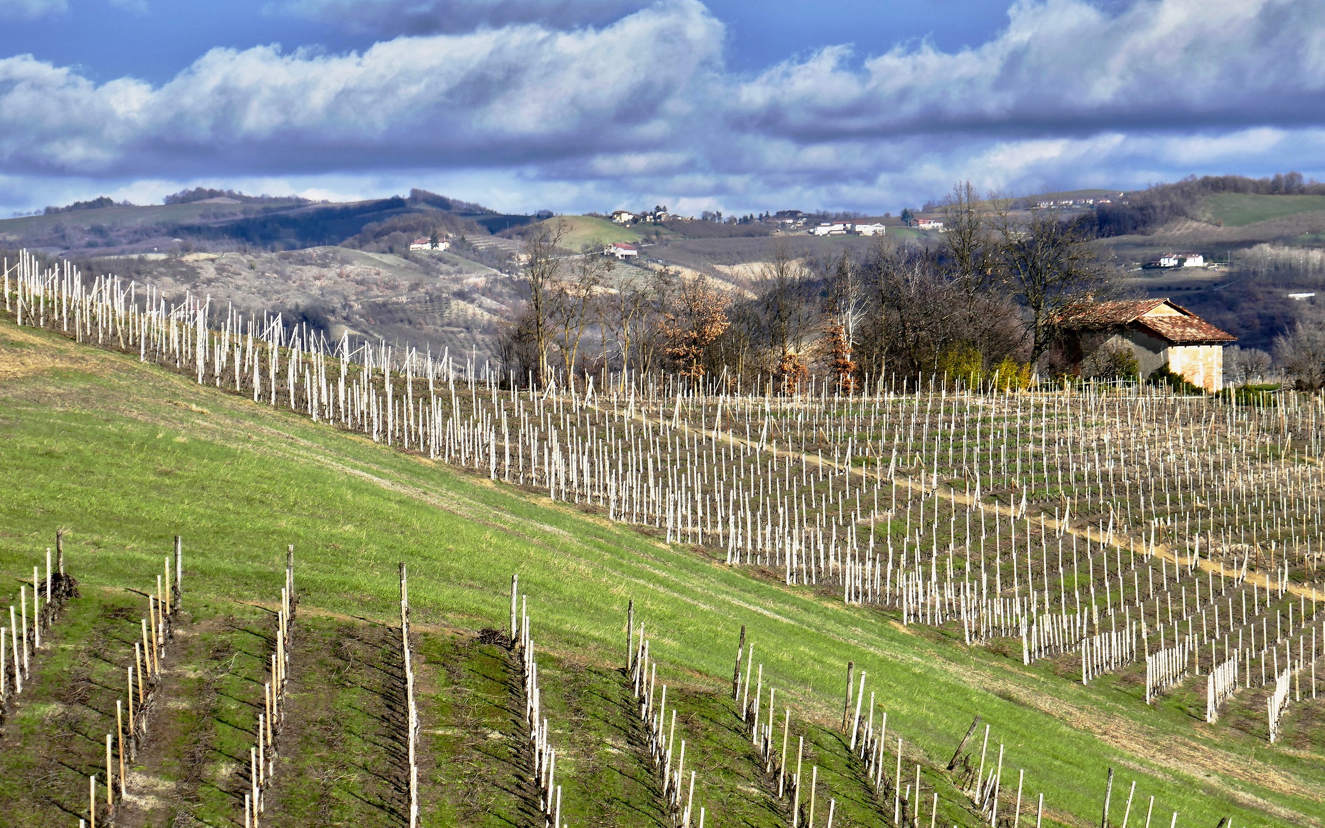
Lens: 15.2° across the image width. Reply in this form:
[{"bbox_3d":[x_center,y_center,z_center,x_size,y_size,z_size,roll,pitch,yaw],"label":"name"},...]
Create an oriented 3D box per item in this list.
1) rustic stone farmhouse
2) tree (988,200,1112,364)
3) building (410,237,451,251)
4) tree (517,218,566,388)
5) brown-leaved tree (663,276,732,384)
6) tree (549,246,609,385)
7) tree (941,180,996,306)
[{"bbox_3d":[34.990,-4.952,360.000,10.600,6.800,7.400,1,2,42],"label":"rustic stone farmhouse"},{"bbox_3d":[27.930,-8.855,357.000,8.930,13.390,8.480,0,1,0],"label":"tree"},{"bbox_3d":[-107.821,-78.501,2300.000,17.500,6.800,9.000,0,1,14],"label":"building"},{"bbox_3d":[-7.580,-7.058,315.000,3.150,10.700,2.990,0,1,0],"label":"tree"},{"bbox_3d":[2.283,-5.605,332.000,4.630,7.200,4.400,0,1,0],"label":"brown-leaved tree"},{"bbox_3d":[-5.334,-6.264,318.000,3.840,9.080,3.650,0,1,0],"label":"tree"},{"bbox_3d":[22.695,-9.933,368.000,4.400,14.800,4.200,0,1,0],"label":"tree"}]

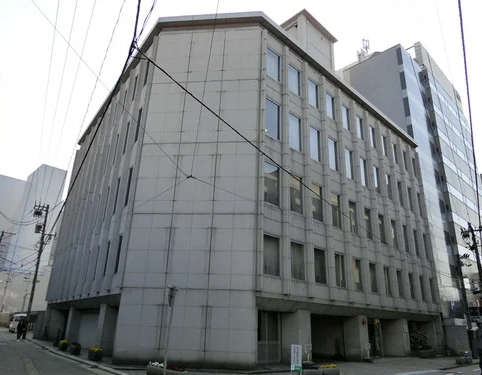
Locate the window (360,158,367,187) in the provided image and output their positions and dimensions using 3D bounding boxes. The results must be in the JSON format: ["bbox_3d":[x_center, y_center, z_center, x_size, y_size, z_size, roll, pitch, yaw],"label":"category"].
[{"bbox_3d":[8.307,-0.985,24.582,0.940,1.990,0.150,20,-27,-40],"label":"window"}]

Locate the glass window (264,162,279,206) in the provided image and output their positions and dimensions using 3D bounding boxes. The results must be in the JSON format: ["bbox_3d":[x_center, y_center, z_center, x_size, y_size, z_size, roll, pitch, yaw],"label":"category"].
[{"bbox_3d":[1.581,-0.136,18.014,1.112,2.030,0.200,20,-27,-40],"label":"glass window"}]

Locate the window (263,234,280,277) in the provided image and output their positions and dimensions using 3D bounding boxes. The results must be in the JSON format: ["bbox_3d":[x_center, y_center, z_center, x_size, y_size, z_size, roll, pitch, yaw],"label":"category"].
[{"bbox_3d":[1.326,2.999,15.937,1.080,1.704,0.150,20,-27,-40],"label":"window"}]

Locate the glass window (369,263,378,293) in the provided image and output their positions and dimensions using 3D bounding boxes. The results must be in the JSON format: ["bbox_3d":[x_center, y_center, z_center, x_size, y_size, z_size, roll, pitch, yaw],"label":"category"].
[{"bbox_3d":[8.071,5.545,22.124,0.940,1.716,0.150,20,-27,-40],"label":"glass window"}]

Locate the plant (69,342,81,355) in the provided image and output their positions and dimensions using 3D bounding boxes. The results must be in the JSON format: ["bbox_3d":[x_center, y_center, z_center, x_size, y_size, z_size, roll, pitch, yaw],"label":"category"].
[{"bbox_3d":[-8.202,8.037,17.980,0.505,0.496,0.505,16,-25,-32],"label":"plant"}]

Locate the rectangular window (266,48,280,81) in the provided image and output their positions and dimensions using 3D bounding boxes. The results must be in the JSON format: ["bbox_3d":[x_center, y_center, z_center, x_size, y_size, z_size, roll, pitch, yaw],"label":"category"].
[{"bbox_3d":[1.699,-6.714,19.802,0.940,1.716,0.150,20,-27,-40],"label":"rectangular window"}]

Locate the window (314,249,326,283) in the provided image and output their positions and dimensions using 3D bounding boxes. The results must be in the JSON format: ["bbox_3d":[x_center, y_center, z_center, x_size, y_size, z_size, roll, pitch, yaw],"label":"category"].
[{"bbox_3d":[3.931,3.963,18.227,1.080,1.704,0.150,20,-27,-40],"label":"window"}]

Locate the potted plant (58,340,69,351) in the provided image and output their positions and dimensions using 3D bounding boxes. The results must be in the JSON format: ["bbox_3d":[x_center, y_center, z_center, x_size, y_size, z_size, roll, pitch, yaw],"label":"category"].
[{"bbox_3d":[-9.741,8.709,19.911,0.486,0.496,0.486,16,-25,-32],"label":"potted plant"}]

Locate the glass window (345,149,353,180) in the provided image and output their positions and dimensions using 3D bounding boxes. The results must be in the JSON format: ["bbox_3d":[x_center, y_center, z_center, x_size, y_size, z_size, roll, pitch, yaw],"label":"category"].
[{"bbox_3d":[6.962,-1.485,23.383,0.940,1.990,0.150,20,-27,-40],"label":"glass window"}]

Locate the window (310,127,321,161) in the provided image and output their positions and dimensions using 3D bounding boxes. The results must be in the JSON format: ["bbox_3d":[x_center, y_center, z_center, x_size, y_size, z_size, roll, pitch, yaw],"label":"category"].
[{"bbox_3d":[4.181,-2.497,20.662,1.080,1.990,0.150,20,-27,-40],"label":"window"}]

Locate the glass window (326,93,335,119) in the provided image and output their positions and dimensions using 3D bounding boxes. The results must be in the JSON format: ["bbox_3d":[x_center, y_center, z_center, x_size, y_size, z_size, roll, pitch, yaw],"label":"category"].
[{"bbox_3d":[5.607,-5.205,23.009,1.080,1.649,0.150,20,-27,-40],"label":"glass window"}]

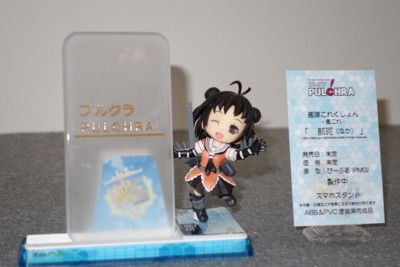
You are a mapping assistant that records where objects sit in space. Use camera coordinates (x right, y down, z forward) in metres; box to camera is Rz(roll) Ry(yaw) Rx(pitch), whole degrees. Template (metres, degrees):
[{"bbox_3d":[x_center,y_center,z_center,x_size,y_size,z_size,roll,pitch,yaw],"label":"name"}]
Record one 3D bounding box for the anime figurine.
[{"bbox_3d":[0.010,0.011,0.557,0.057,0.082,0.044,-2,10,4],"label":"anime figurine"}]

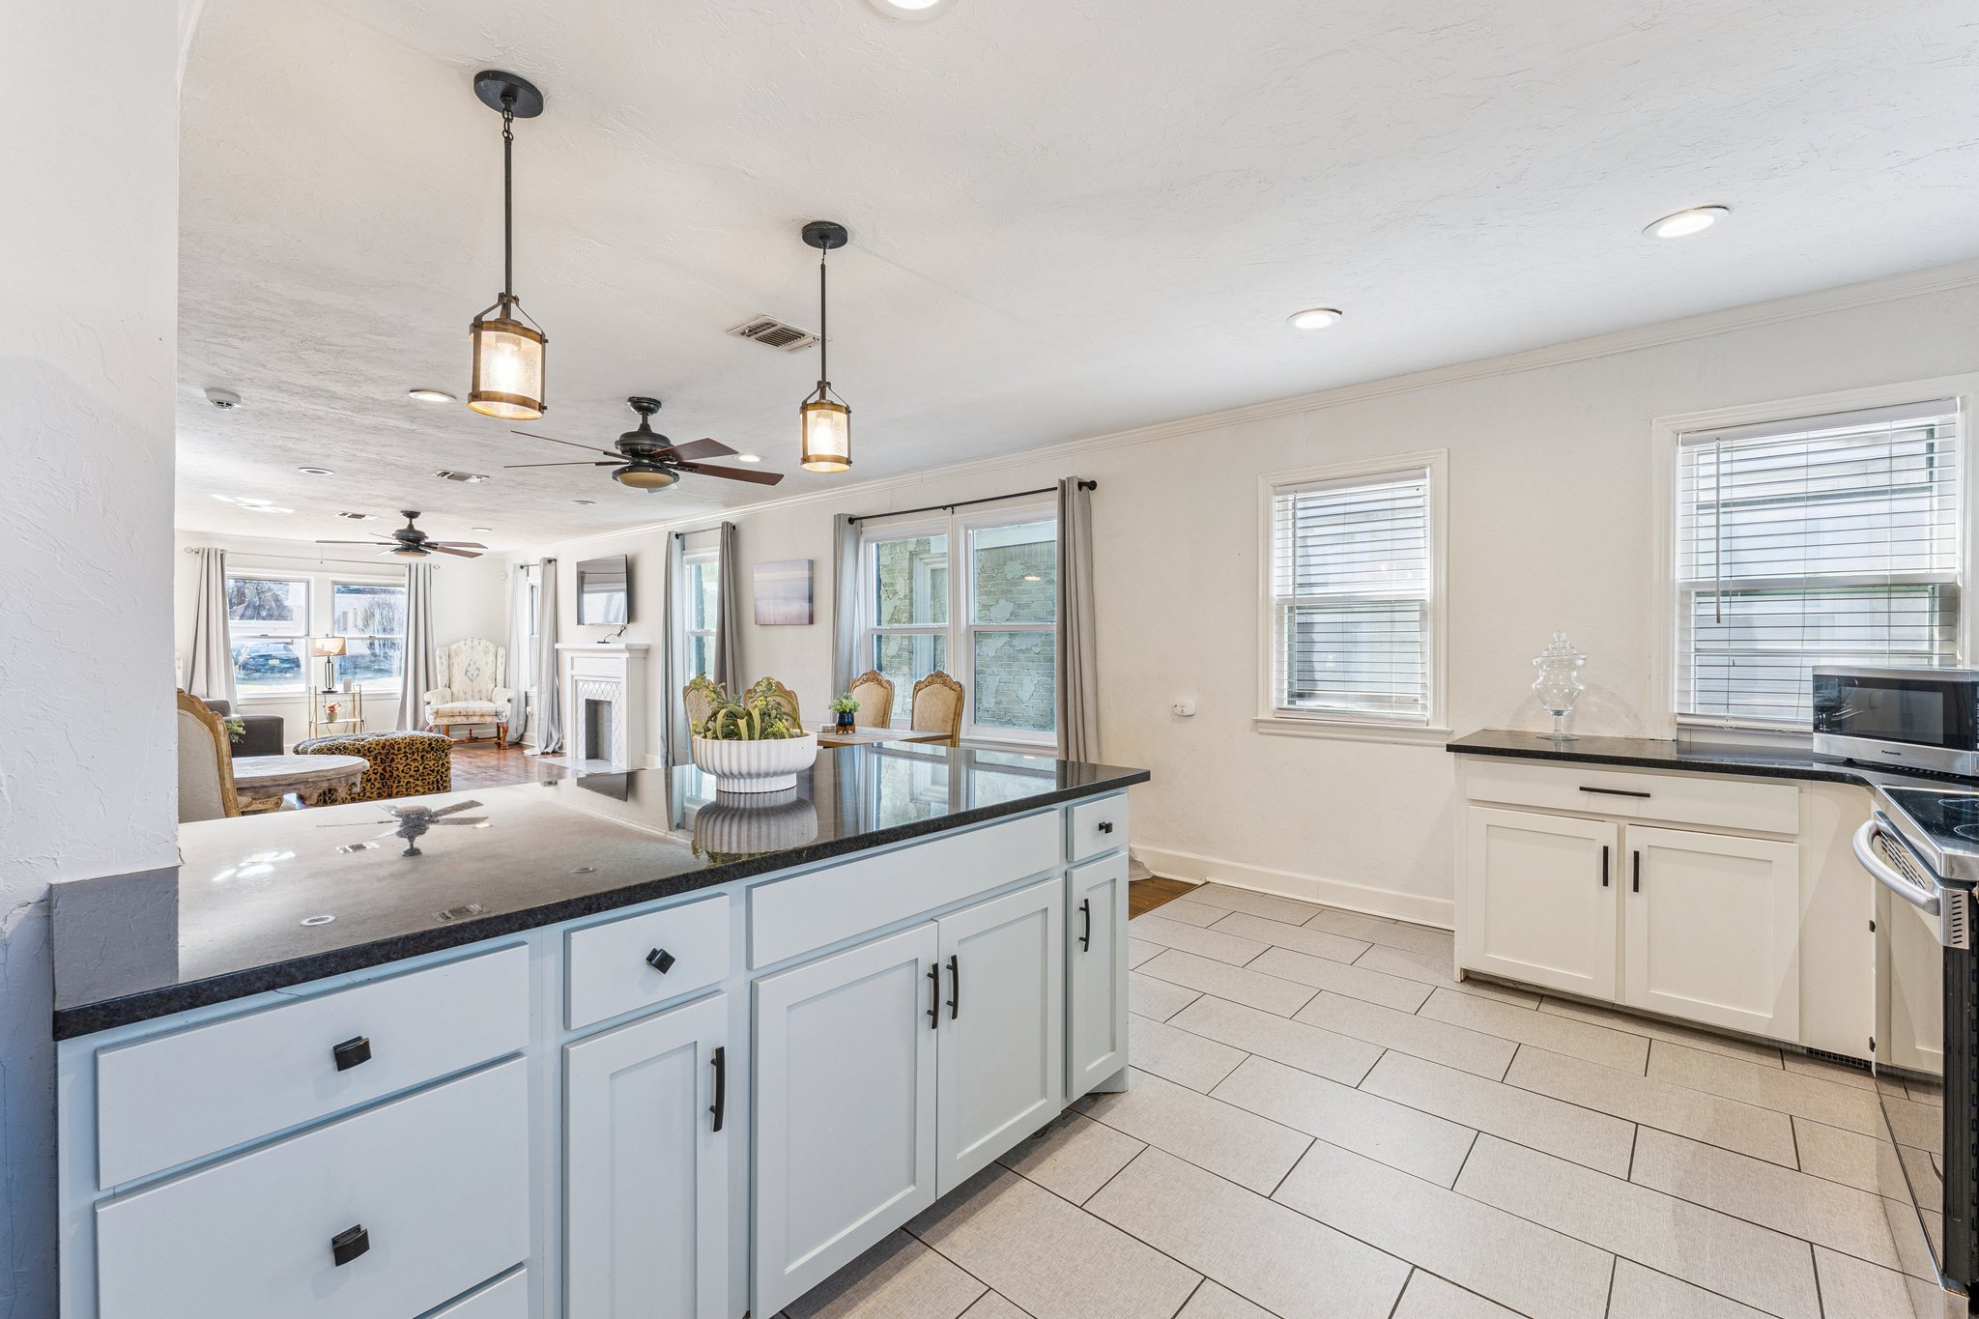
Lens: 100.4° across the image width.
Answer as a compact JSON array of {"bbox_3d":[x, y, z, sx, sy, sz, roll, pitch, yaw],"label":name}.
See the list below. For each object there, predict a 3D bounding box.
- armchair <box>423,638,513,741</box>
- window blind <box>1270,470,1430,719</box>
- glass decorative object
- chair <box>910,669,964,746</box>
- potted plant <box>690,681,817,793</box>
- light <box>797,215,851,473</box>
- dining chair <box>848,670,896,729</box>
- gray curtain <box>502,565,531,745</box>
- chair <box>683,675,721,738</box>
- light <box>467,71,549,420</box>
[{"bbox_3d":[-6.266,0.427,9.985,0.860,1.290,0.840,0,1,-26],"label":"armchair"},{"bbox_3d":[1.708,-0.286,3.928,0.690,1.140,0.055,1,1,41],"label":"window blind"},{"bbox_3d":[2.227,0.100,3.225,0.178,0.415,0.178,1,1,41],"label":"glass decorative object"},{"bbox_3d":[-0.469,0.620,4.798,0.500,1.085,0.600,1,1,41],"label":"chair"},{"bbox_3d":[-0.548,0.165,1.940,0.275,0.270,0.275,0,1,0],"label":"potted plant"},{"bbox_3d":[-0.482,-0.906,2.428,0.150,0.705,0.150,0,1,0],"label":"light"},{"bbox_3d":[-0.921,0.613,5.193,0.500,1.085,0.600,1,1,41],"label":"dining chair"},{"bbox_3d":[-5.985,-0.076,10.436,0.620,2.280,0.170,1,1,41],"label":"gray curtain"},{"bbox_3d":[-1.322,0.623,4.502,0.510,1.090,0.600,1,1,41],"label":"chair"},{"bbox_3d":[-1.058,-0.896,1.813,0.150,0.705,0.150,1,1,41],"label":"light"}]

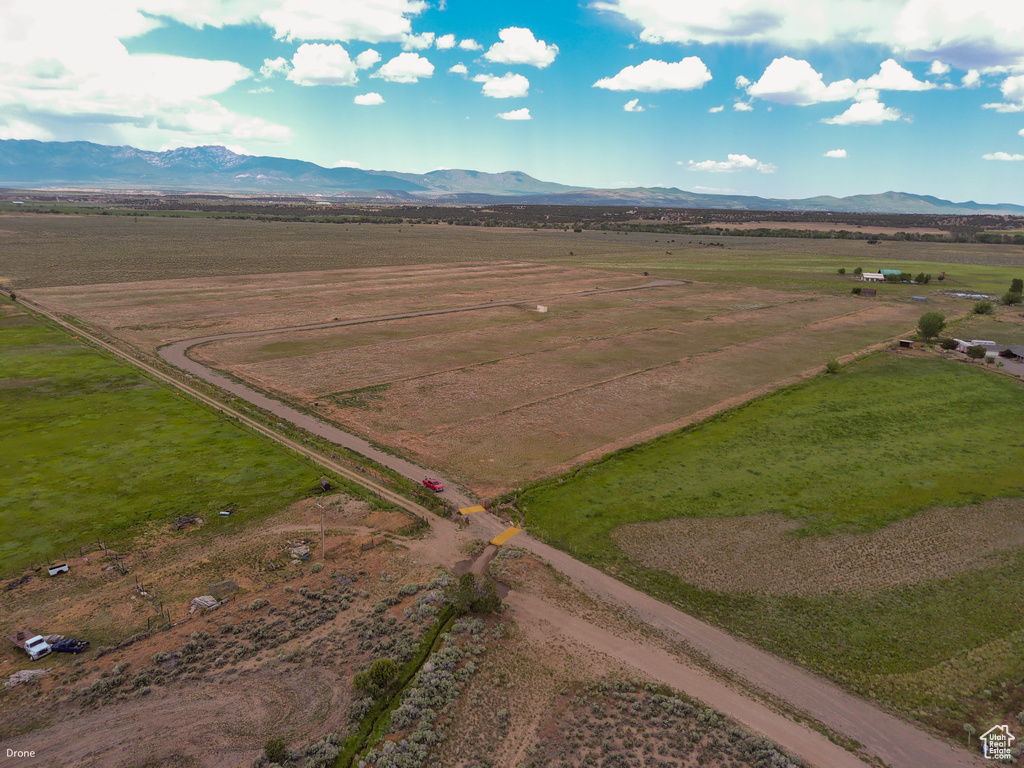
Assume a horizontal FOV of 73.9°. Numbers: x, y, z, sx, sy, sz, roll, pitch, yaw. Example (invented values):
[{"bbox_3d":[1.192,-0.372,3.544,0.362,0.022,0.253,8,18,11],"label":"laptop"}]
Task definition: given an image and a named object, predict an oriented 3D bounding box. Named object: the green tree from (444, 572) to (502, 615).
[{"bbox_3d":[-5.786,31.608,103.135,8.500,5.000,7.400,1,15,-3],"label":"green tree"}]

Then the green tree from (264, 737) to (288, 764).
[{"bbox_3d":[-25.911,40.202,74.705,2.400,2.200,2.400,-5,16,-21],"label":"green tree"}]

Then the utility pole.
[{"bbox_3d":[-32.532,25.010,115.416,1.700,10.000,0.400,9,17,27],"label":"utility pole"}]

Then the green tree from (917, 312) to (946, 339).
[{"bbox_3d":[204.355,-28.372,331.193,12.000,12.600,11.800,11,18,31],"label":"green tree"}]

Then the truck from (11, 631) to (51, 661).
[{"bbox_3d":[-64.983,34.719,91.578,6.450,2.050,2.150,11,18,31],"label":"truck"}]

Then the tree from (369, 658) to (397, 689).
[{"bbox_3d":[-16.203,36.810,86.490,3.500,3.100,3.400,-2,15,-11],"label":"tree"}]

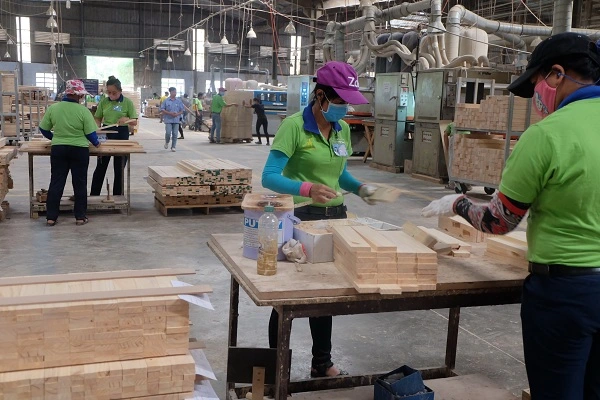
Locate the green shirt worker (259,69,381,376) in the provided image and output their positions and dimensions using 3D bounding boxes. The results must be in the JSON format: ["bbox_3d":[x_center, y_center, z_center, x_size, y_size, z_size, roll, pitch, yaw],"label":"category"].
[{"bbox_3d":[0.126,0.151,2.917,0.520,1.570,0.500,11,13,44],"label":"green shirt worker"}]

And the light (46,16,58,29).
[{"bbox_3d":[-7.508,-5.375,18.200,0.350,0.360,0.350,2,9,0],"label":"light"}]

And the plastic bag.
[{"bbox_3d":[-0.017,0.188,2.229,0.083,0.088,0.080,0,9,-12],"label":"plastic bag"}]

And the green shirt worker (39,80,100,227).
[{"bbox_3d":[-2.493,-0.522,6.479,0.580,1.530,0.450,0,10,-14],"label":"green shirt worker"}]

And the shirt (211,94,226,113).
[{"bbox_3d":[-2.486,-2.943,18.300,0.380,0.560,0.450,-1,10,-22],"label":"shirt"}]

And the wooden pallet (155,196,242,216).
[{"bbox_3d":[-1.268,0.057,7.620,1.040,0.120,0.740,-2,10,-26],"label":"wooden pallet"}]

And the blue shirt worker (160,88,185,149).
[{"bbox_3d":[-3.395,-2.172,15.941,0.580,1.650,0.400,0,9,-12],"label":"blue shirt worker"}]

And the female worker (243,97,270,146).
[{"bbox_3d":[-1.296,-2.416,18.300,0.800,1.460,0.460,1,9,-6],"label":"female worker"}]

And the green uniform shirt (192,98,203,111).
[{"bbox_3d":[-4.224,-3.947,24.800,0.300,0.500,0.420,-6,12,-40],"label":"green uniform shirt"}]

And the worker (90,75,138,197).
[{"bbox_3d":[-2.428,-0.797,7.893,0.550,1.620,0.450,1,9,-9],"label":"worker"}]

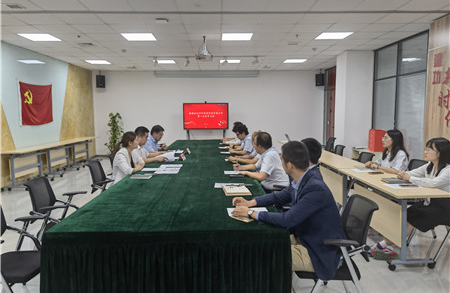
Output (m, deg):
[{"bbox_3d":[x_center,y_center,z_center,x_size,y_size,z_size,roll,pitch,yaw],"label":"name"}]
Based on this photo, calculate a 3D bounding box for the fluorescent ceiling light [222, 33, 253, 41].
[{"bbox_3d":[0.237,-2.070,6.043,0.600,0.050,0.600,-1,6,-1],"label":"fluorescent ceiling light"}]

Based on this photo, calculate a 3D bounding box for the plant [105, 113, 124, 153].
[{"bbox_3d":[-3.260,-0.244,9.559,0.500,1.476,0.500,-1,6,-1],"label":"plant"}]

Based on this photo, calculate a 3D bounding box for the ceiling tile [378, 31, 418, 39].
[{"bbox_3d":[3.239,-2.086,6.115,0.595,0.020,0.595,-1,6,-1],"label":"ceiling tile"}]

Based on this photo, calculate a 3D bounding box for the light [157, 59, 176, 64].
[{"bbox_3d":[-1.617,-2.369,8.995,0.600,0.050,0.600,-1,6,-1],"label":"light"}]

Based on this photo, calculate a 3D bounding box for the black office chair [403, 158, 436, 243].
[{"bbox_3d":[2.340,0.669,4.200,0.600,0.880,0.580,-1,6,-2],"label":"black office chair"}]

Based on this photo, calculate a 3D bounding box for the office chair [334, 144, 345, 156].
[{"bbox_3d":[1.983,0.401,6.266,0.580,0.860,0.580,-1,6,-1],"label":"office chair"}]

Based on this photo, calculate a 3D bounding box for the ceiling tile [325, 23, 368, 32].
[{"bbox_3d":[2.043,-2.009,5.495,0.600,0.025,0.600,-1,6,-1],"label":"ceiling tile"}]

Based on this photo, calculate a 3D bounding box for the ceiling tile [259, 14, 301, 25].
[{"bbox_3d":[0.858,-1.935,4.862,0.600,0.020,0.600,-1,6,-1],"label":"ceiling tile"}]

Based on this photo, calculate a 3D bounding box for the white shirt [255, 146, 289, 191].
[{"bbox_3d":[0.529,0.256,3.738,0.420,0.540,0.480,-1,6,-1],"label":"white shirt"}]

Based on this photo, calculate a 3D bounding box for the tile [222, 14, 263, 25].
[{"bbox_3d":[0.262,-1.924,4.868,0.595,0.020,0.595,-1,6,-1],"label":"tile"}]

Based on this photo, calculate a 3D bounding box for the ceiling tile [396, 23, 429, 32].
[{"bbox_3d":[3.247,-2.022,5.499,0.600,0.020,0.600,-1,6,-1],"label":"ceiling tile"}]

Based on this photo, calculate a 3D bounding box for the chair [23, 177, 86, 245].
[{"bbox_3d":[-1.537,0.747,3.124,0.580,0.840,0.580,-1,6,-7],"label":"chair"}]

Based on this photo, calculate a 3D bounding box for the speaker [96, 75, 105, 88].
[{"bbox_3d":[-4.051,-2.111,10.612,0.270,0.410,0.260,-2,6,-14],"label":"speaker"}]

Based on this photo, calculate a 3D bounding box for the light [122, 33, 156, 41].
[{"bbox_3d":[-1.563,-2.052,6.012,0.600,0.050,0.600,-1,6,-1],"label":"light"}]

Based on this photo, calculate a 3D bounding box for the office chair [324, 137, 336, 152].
[{"bbox_3d":[2.347,0.199,7.909,0.580,0.870,0.580,-1,6,-1],"label":"office chair"}]

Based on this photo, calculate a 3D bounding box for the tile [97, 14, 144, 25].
[{"bbox_3d":[-1.537,-1.903,4.836,0.595,0.020,0.595,-1,6,-1],"label":"tile"}]

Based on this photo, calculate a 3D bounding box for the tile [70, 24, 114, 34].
[{"bbox_3d":[-2.156,-1.960,5.407,0.600,0.025,0.600,-1,6,-1],"label":"tile"}]

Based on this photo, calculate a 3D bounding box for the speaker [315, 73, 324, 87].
[{"bbox_3d":[3.172,-2.192,10.788,0.270,0.410,0.260,2,7,23],"label":"speaker"}]

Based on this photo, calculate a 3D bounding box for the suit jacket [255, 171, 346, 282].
[{"bbox_3d":[0.544,0.502,2.327,0.640,0.700,0.520,-1,6,-4],"label":"suit jacket"}]

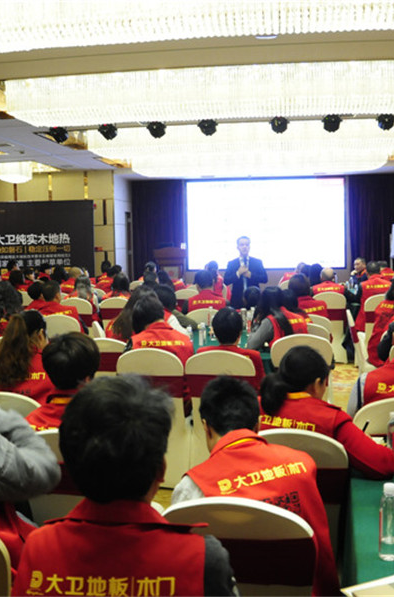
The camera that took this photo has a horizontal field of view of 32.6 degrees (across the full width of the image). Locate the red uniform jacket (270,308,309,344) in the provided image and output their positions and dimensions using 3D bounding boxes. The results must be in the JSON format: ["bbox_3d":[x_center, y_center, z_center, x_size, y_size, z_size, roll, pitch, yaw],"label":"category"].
[{"bbox_3d":[0.766,0.342,5.524,0.440,0.540,0.280,-3,6,-25],"label":"red uniform jacket"}]

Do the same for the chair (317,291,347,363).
[{"bbox_3d":[1.773,0.368,9.101,0.460,0.950,0.550,0,5,8],"label":"chair"}]

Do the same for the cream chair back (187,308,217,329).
[{"bbox_3d":[0.109,0.559,7.609,0.450,0.930,0.540,-1,4,6],"label":"cream chair back"}]

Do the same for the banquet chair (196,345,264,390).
[{"bbox_3d":[0.207,0.771,4.405,0.450,0.930,0.540,0,4,12],"label":"banquet chair"}]

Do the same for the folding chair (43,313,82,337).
[{"bbox_3d":[-1.313,0.605,7.003,0.460,0.940,0.550,0,5,12],"label":"folding chair"}]

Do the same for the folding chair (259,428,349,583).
[{"bbox_3d":[0.394,0.954,2.928,0.460,0.940,0.550,0,5,7],"label":"folding chair"}]

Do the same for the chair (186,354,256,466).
[{"bbox_3d":[0.199,0.787,4.609,0.460,0.950,0.550,0,5,9],"label":"chair"}]

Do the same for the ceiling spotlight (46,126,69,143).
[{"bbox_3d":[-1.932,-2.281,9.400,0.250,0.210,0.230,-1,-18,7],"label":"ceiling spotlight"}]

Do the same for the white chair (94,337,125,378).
[{"bbox_3d":[-0.636,0.752,5.452,0.455,0.930,0.560,1,5,20],"label":"white chair"}]

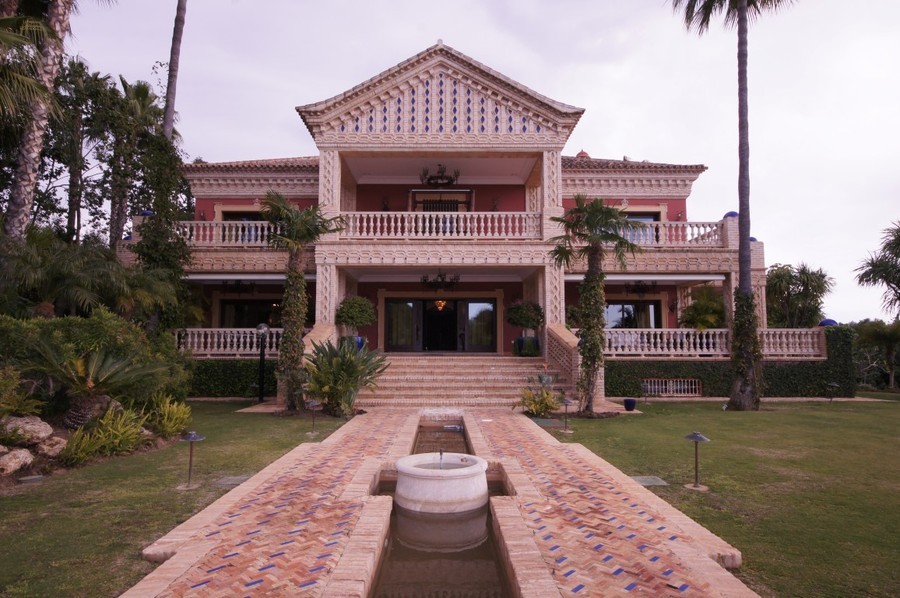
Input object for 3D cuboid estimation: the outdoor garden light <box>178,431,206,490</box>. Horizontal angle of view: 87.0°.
[{"bbox_3d":[-2.880,1.802,5.307,0.302,0.625,0.302,0,-6,0],"label":"outdoor garden light"}]

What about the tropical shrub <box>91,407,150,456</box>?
[{"bbox_3d":[-4.834,1.951,6.940,0.848,0.686,0.763,0,-6,0],"label":"tropical shrub"}]

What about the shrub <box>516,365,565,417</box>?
[{"bbox_3d":[2.346,2.398,12.300,1.200,1.300,1.150,0,-5,0],"label":"shrub"}]

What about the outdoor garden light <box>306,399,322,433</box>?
[{"bbox_3d":[-2.507,2.168,8.778,0.296,0.626,0.296,0,-6,0],"label":"outdoor garden light"}]

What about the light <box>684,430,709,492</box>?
[{"bbox_3d":[2.921,1.900,5.600,0.300,0.670,0.300,0,-5,0],"label":"light"}]

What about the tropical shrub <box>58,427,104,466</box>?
[{"bbox_3d":[-4.921,1.962,6.336,0.614,0.508,0.614,0,-6,0],"label":"tropical shrub"}]

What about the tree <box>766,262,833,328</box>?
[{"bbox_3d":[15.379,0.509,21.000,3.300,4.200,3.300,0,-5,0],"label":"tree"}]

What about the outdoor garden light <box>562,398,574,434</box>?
[{"bbox_3d":[2.345,2.355,9.550,0.270,0.670,0.270,0,-5,0],"label":"outdoor garden light"}]

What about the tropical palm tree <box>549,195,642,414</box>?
[{"bbox_3d":[3.478,0.065,11.350,2.247,5.271,2.247,0,-6,0],"label":"tropical palm tree"}]

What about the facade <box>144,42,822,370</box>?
[{"bbox_3d":[0.900,-2.800,18.200,24.000,11.600,5.500,0,-5,0],"label":"facade"}]

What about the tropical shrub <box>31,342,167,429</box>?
[{"bbox_3d":[-5.557,1.354,7.502,2.213,1.327,2.103,0,-6,0],"label":"tropical shrub"}]

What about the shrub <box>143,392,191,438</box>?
[{"bbox_3d":[-5.477,2.249,9.200,0.950,0.880,0.900,0,-5,0],"label":"shrub"}]

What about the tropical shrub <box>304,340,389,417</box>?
[{"bbox_3d":[-2.437,1.853,11.171,1.977,1.745,1.879,0,-6,0],"label":"tropical shrub"}]

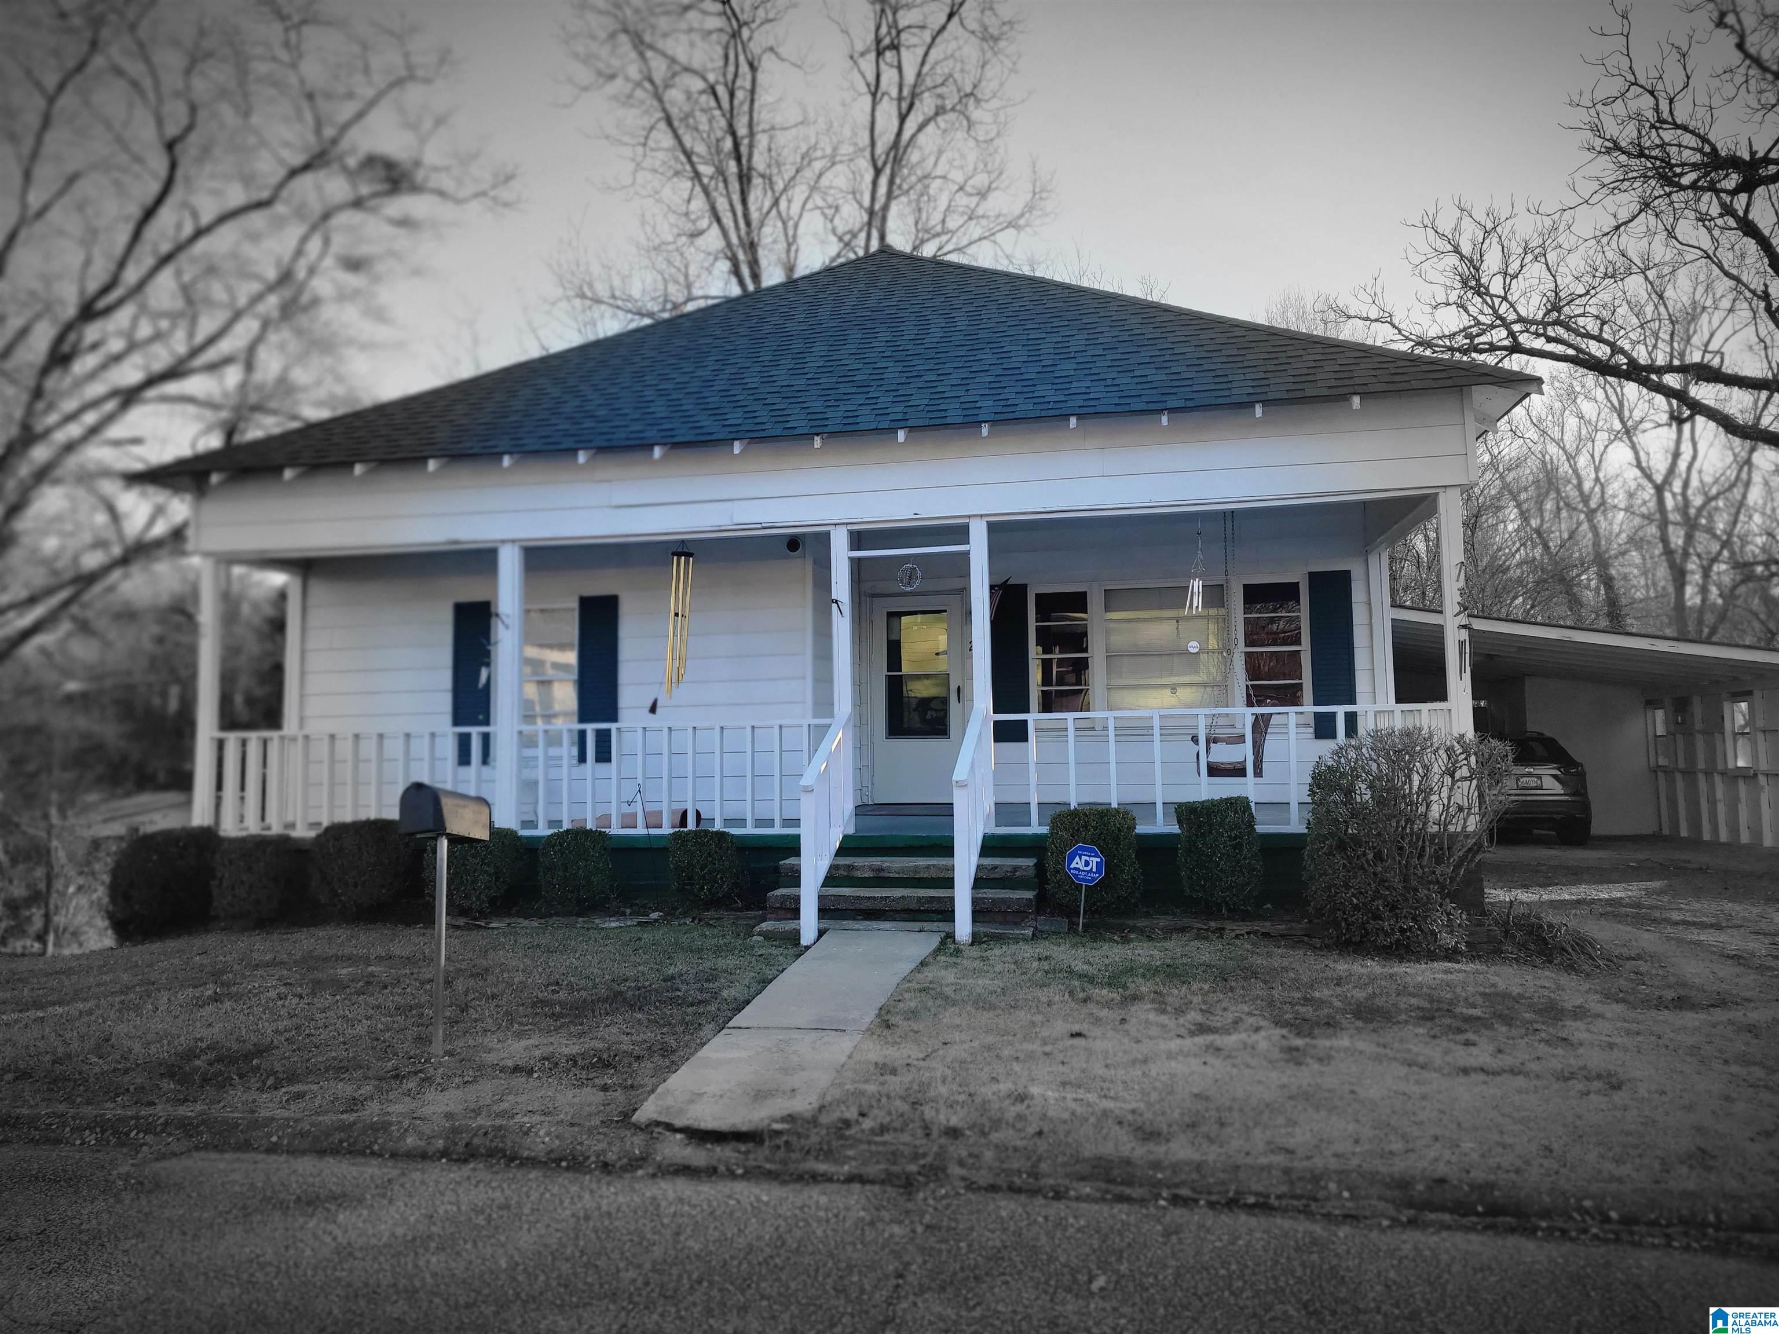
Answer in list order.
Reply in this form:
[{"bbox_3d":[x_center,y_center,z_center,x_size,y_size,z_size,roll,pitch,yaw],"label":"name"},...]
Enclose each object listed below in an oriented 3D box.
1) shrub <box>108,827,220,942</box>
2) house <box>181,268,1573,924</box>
[{"bbox_3d":[-5.644,1.694,9.604,0.760,0.840,0.760,-2,-5,11],"label":"shrub"},{"bbox_3d":[0.047,-1.333,14.247,10.800,7.250,10.500,-2,-5,11],"label":"house"}]

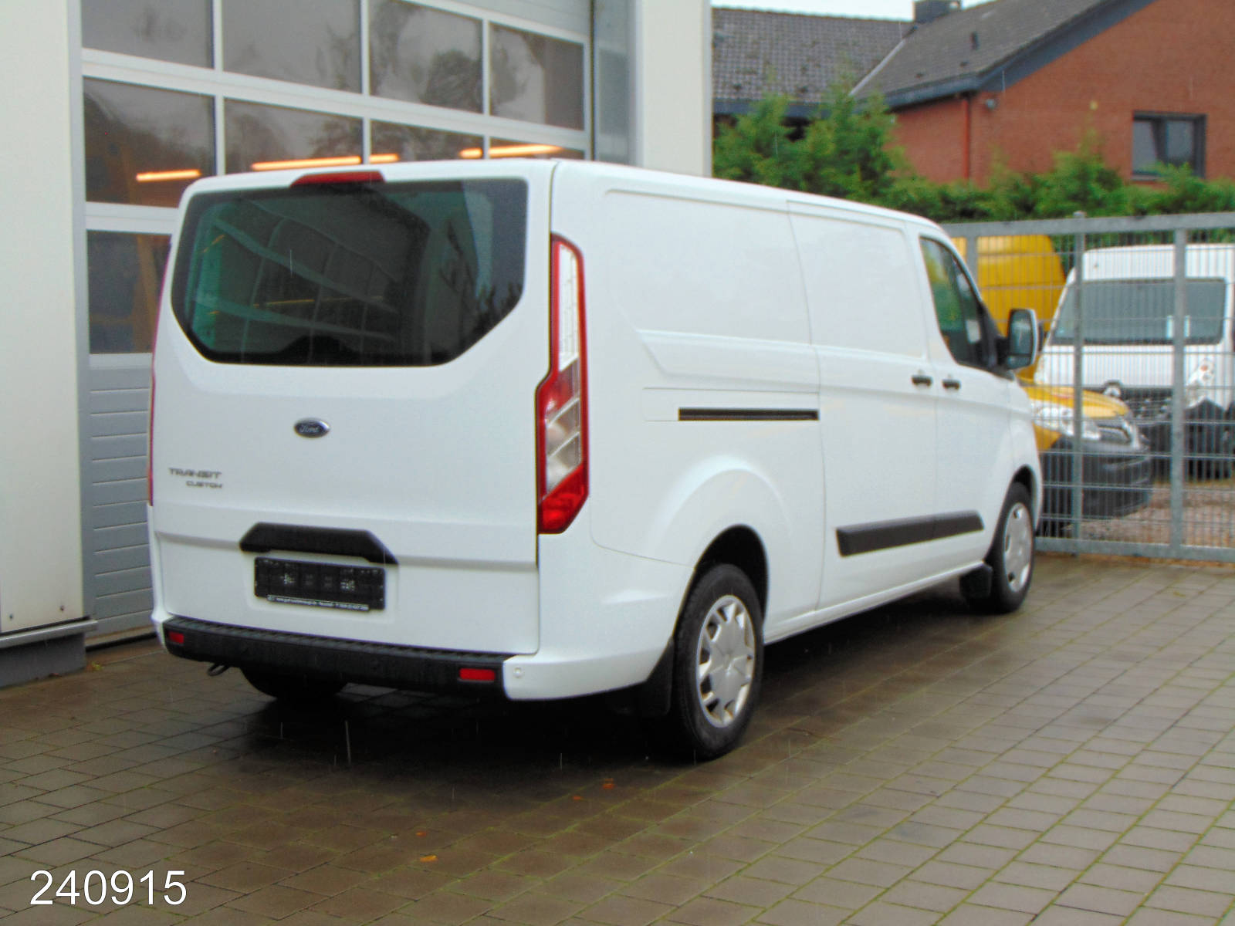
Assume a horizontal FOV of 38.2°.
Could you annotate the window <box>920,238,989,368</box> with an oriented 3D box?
[{"bbox_3d":[1.585,-0.729,8.265,0.050,0.600,0.680,-15,-6,29],"label":"window"}]

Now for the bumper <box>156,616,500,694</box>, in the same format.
[{"bbox_3d":[-0.933,0.604,5.643,1.380,0.152,0.180,3,6,29],"label":"bumper"}]

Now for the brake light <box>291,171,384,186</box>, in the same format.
[{"bbox_3d":[-0.881,-0.899,5.620,0.367,0.046,0.055,3,6,29],"label":"brake light"}]

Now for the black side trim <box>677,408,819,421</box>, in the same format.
[{"bbox_3d":[0.476,-0.167,6.191,0.035,0.042,1.100,2,2,30],"label":"black side trim"}]

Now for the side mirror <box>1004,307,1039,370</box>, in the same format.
[{"bbox_3d":[1.906,-0.591,8.457,0.175,0.285,0.150,2,5,30],"label":"side mirror"}]

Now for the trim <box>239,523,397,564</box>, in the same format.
[{"bbox_3d":[-0.952,0.254,5.678,0.630,0.105,0.055,2,5,30],"label":"trim"}]

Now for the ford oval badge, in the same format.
[{"bbox_3d":[-0.951,-0.107,5.551,0.145,0.060,0.018,3,6,29],"label":"ford oval badge"}]

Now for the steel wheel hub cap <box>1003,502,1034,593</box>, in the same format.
[{"bbox_3d":[2.016,0.428,8.994,0.055,0.445,0.445,3,6,30],"label":"steel wheel hub cap"}]

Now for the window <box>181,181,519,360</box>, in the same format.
[{"bbox_3d":[-0.910,-0.601,5.584,1.390,0.580,0.090,3,-7,29],"label":"window"}]

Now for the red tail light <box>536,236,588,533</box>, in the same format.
[{"bbox_3d":[-0.150,-0.234,5.356,0.145,0.890,0.175,2,5,30],"label":"red tail light"}]

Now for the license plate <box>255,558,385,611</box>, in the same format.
[{"bbox_3d":[-0.951,0.384,5.692,0.527,0.125,0.020,2,5,30],"label":"license plate"}]

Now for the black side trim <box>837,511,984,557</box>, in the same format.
[{"bbox_3d":[1.252,0.286,7.498,0.040,0.115,1.730,3,3,29],"label":"black side trim"}]

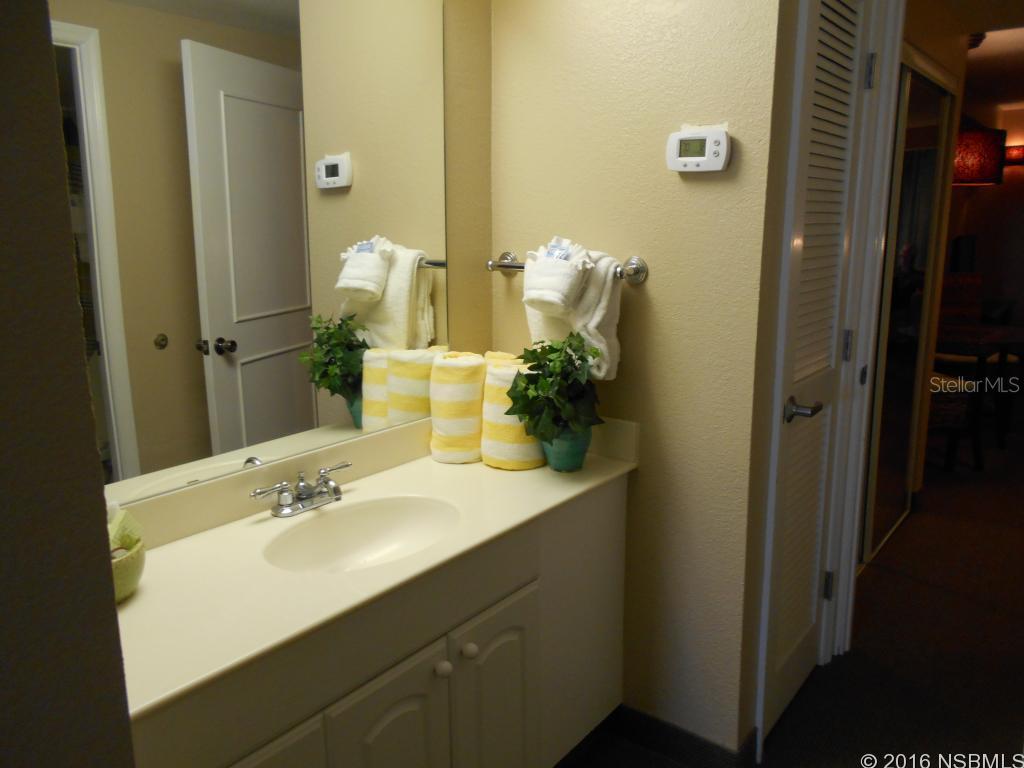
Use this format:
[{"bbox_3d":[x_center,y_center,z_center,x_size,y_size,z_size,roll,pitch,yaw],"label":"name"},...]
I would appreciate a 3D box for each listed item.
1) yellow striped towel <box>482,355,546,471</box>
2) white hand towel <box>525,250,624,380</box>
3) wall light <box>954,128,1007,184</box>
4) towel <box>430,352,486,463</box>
[{"bbox_3d":[0.004,0.077,2.056,0.171,0.277,0.171,-1,12,0],"label":"yellow striped towel"},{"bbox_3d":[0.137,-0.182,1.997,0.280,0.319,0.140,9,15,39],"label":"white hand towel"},{"bbox_3d":[2.586,-1.280,4.338,0.360,0.295,0.360,9,15,39],"label":"wall light"},{"bbox_3d":[-0.147,0.064,2.109,0.143,0.283,0.143,-1,12,0],"label":"towel"}]

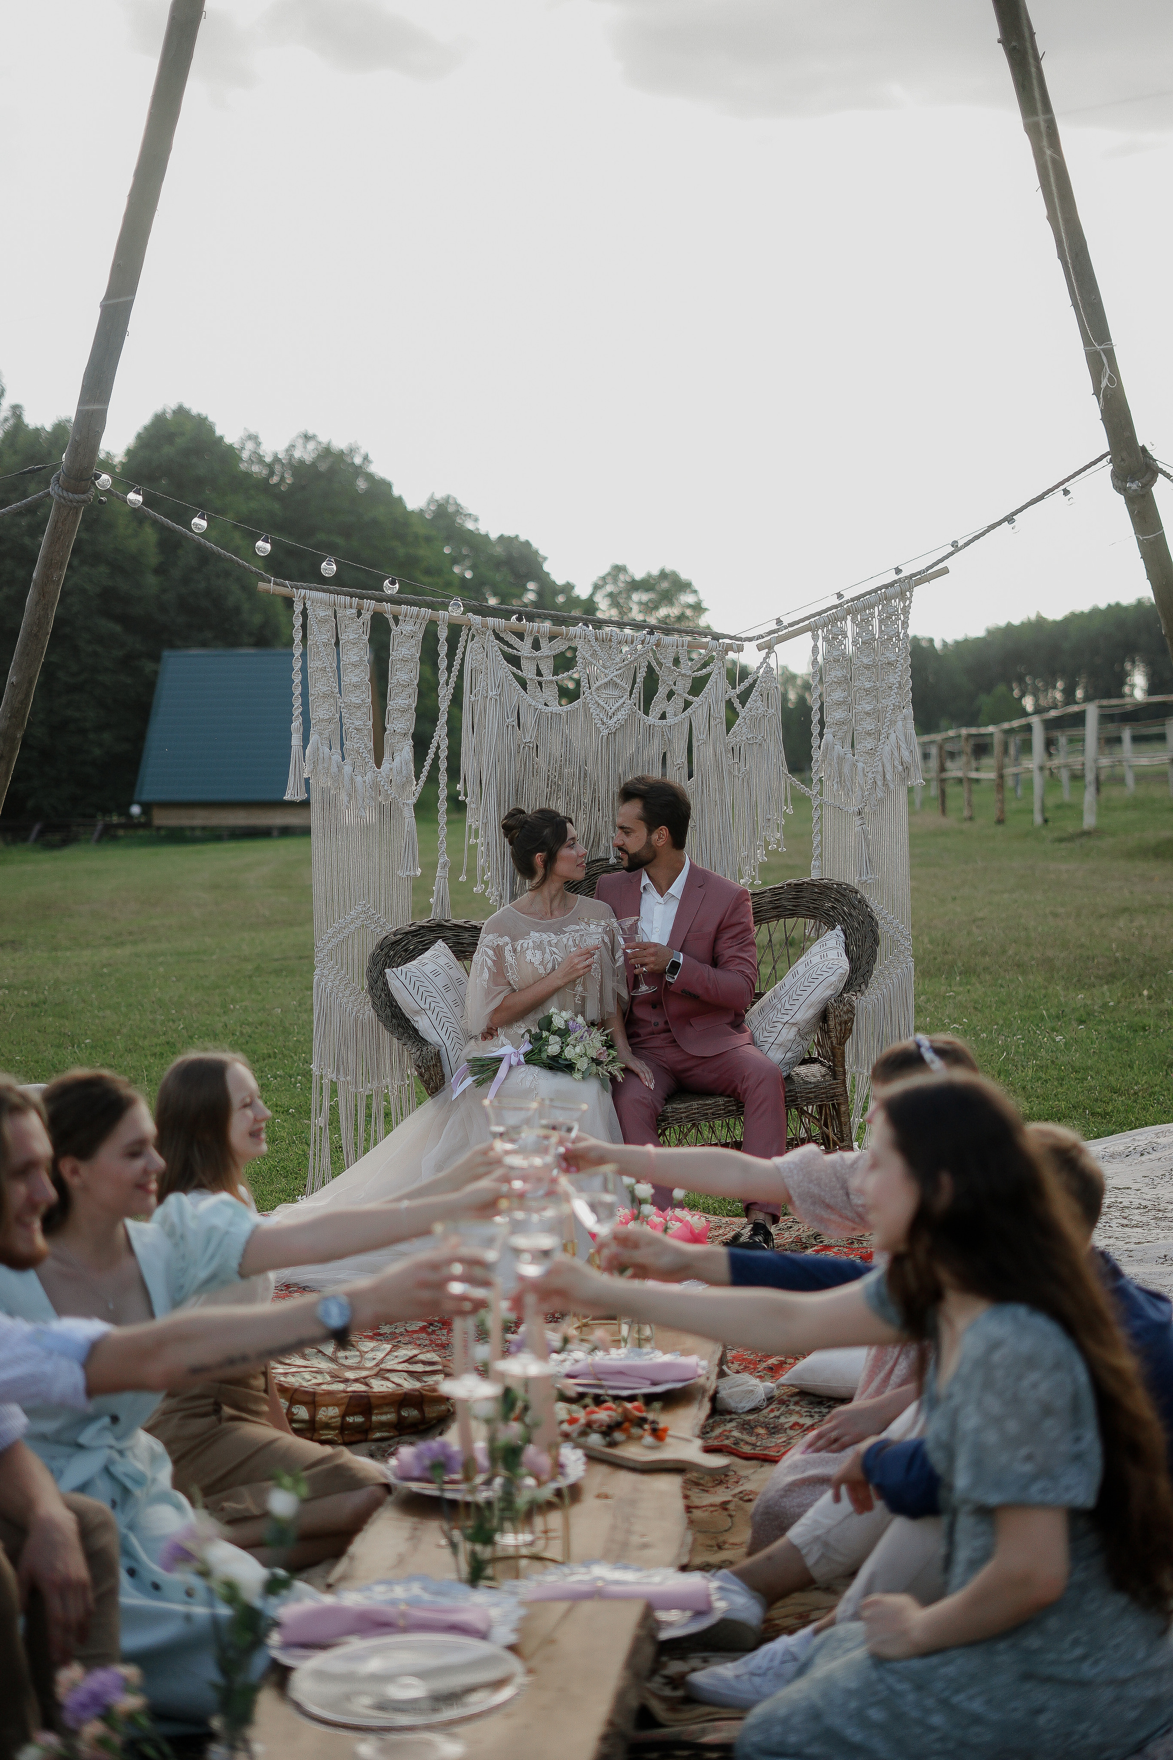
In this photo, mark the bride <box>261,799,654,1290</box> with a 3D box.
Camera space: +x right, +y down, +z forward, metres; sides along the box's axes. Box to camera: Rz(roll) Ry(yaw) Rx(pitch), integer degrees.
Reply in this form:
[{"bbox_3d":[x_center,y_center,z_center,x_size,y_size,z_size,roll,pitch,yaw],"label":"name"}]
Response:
[{"bbox_3d":[-0.335,0.394,6.651,0.950,1.170,0.980,-1,5,-11],"label":"bride"}]

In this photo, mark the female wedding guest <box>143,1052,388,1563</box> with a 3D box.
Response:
[{"bbox_3d":[-0.570,0.736,4.472,0.760,0.830,0.500,2,5,27],"label":"female wedding guest"}]

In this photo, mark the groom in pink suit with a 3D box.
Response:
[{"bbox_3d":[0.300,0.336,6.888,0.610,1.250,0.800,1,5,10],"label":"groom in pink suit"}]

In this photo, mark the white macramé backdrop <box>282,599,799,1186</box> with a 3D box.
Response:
[{"bbox_3d":[-0.140,0.032,7.245,1.530,1.800,0.140,0,5,-5],"label":"white macramé backdrop"}]

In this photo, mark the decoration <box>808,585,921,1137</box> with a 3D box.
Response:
[{"bbox_3d":[0.850,0.021,7.374,0.360,1.840,0.100,1,5,9],"label":"decoration"}]

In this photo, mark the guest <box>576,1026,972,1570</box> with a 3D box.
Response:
[{"bbox_3d":[0.440,0.727,4.401,0.860,0.860,0.520,-3,5,-30],"label":"guest"}]

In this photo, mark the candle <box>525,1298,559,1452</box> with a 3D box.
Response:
[{"bbox_3d":[-0.063,0.716,3.517,0.028,0.225,0.028,-4,4,0],"label":"candle"}]

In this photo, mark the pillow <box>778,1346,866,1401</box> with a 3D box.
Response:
[{"bbox_3d":[0.635,1.021,5.377,0.440,0.130,0.430,0,5,0],"label":"pillow"}]

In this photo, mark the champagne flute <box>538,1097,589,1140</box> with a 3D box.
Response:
[{"bbox_3d":[-0.035,0.451,3.897,0.083,0.207,0.083,0,5,0],"label":"champagne flute"}]

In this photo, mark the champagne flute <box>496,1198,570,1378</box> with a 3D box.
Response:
[{"bbox_3d":[-0.070,0.502,3.029,0.083,0.207,0.083,4,4,0],"label":"champagne flute"}]

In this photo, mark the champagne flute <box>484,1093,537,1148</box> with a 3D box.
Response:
[{"bbox_3d":[-0.120,0.455,3.848,0.083,0.207,0.083,0,5,0],"label":"champagne flute"}]

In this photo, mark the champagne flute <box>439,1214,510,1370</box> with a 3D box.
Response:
[{"bbox_3d":[-0.136,0.507,2.929,0.083,0.207,0.083,0,5,0],"label":"champagne flute"}]

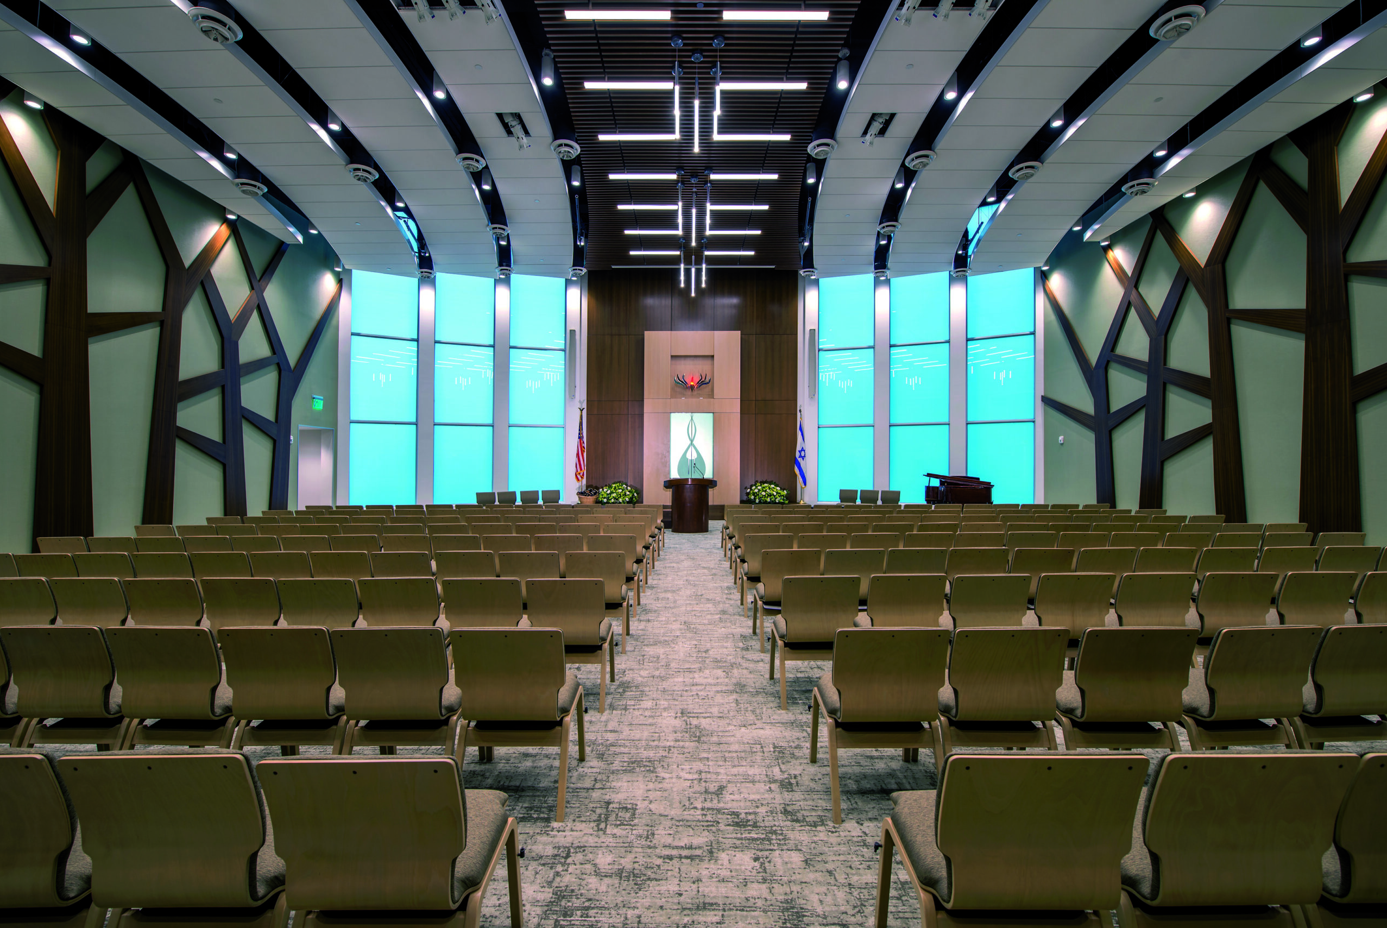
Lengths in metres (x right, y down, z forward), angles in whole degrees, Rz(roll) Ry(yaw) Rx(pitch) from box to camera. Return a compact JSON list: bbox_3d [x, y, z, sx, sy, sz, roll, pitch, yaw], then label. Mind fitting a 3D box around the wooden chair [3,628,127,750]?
[{"bbox_3d":[-2.700,1.123,2.550,0.515,0.835,0.550,0,0,3],"label":"wooden chair"}]

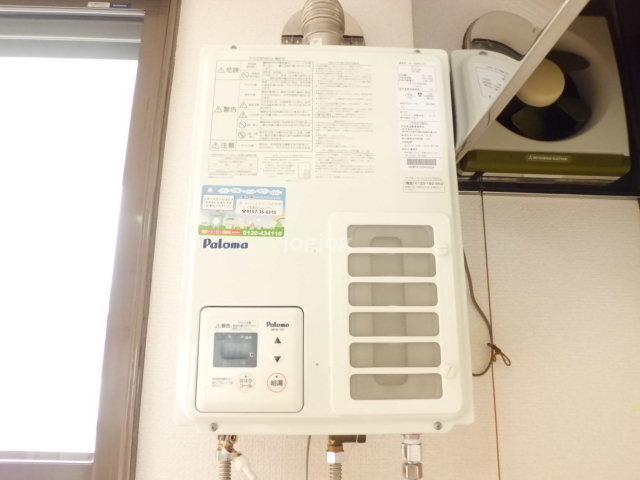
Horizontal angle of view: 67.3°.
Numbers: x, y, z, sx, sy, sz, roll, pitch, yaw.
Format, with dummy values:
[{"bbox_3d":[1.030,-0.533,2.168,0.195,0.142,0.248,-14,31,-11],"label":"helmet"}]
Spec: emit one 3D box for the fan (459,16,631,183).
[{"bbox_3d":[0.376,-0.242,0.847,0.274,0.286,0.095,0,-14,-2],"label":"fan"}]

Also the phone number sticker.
[{"bbox_3d":[-0.097,-0.036,0.607,0.107,0.065,0.002,0,-14,-2],"label":"phone number sticker"}]

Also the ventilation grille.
[{"bbox_3d":[0.088,0.083,0.574,0.107,0.206,0.012,1,-14,-2],"label":"ventilation grille"}]

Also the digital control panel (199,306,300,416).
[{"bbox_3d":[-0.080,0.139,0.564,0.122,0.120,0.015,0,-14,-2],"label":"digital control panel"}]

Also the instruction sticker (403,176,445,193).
[{"bbox_3d":[0.135,-0.071,0.623,0.053,0.021,0.002,0,-14,-2],"label":"instruction sticker"}]

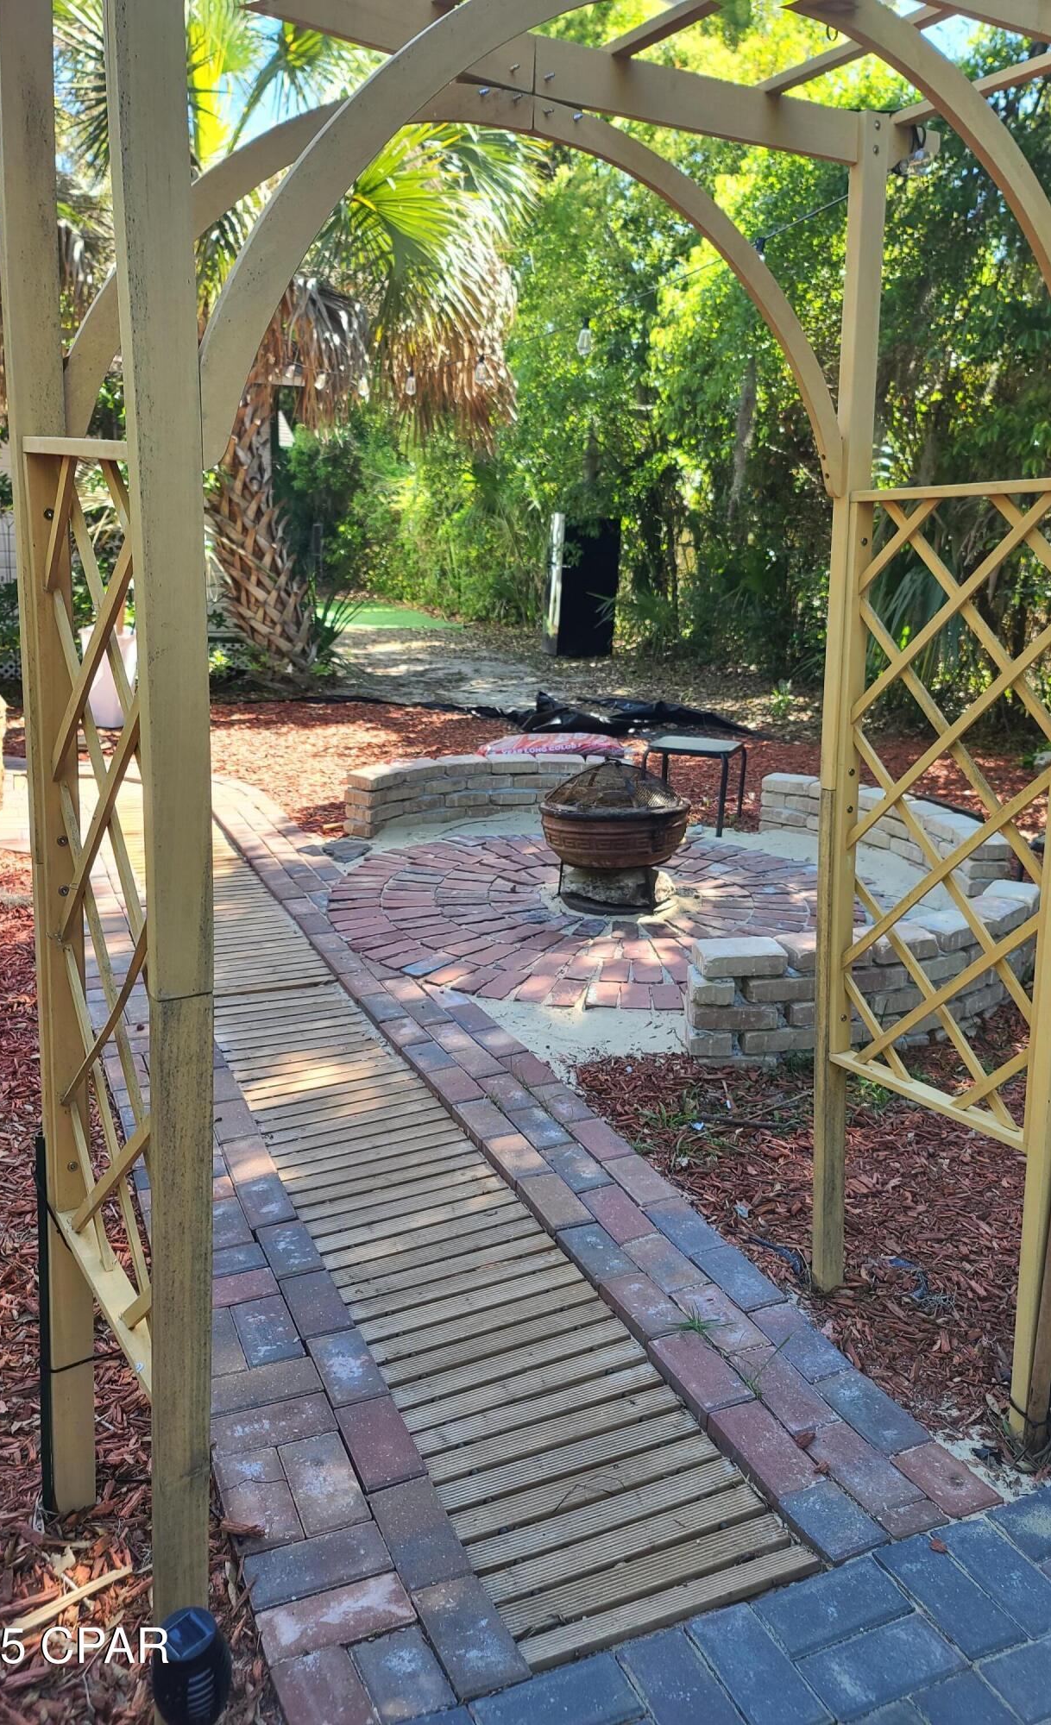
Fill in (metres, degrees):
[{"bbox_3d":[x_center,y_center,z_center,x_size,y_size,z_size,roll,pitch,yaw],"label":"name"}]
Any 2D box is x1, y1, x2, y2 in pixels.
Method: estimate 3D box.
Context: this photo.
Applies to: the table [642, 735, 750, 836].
[{"bbox_3d":[0.828,-0.386,6.130,0.415,0.405,0.395,8,17,21],"label":"table"}]

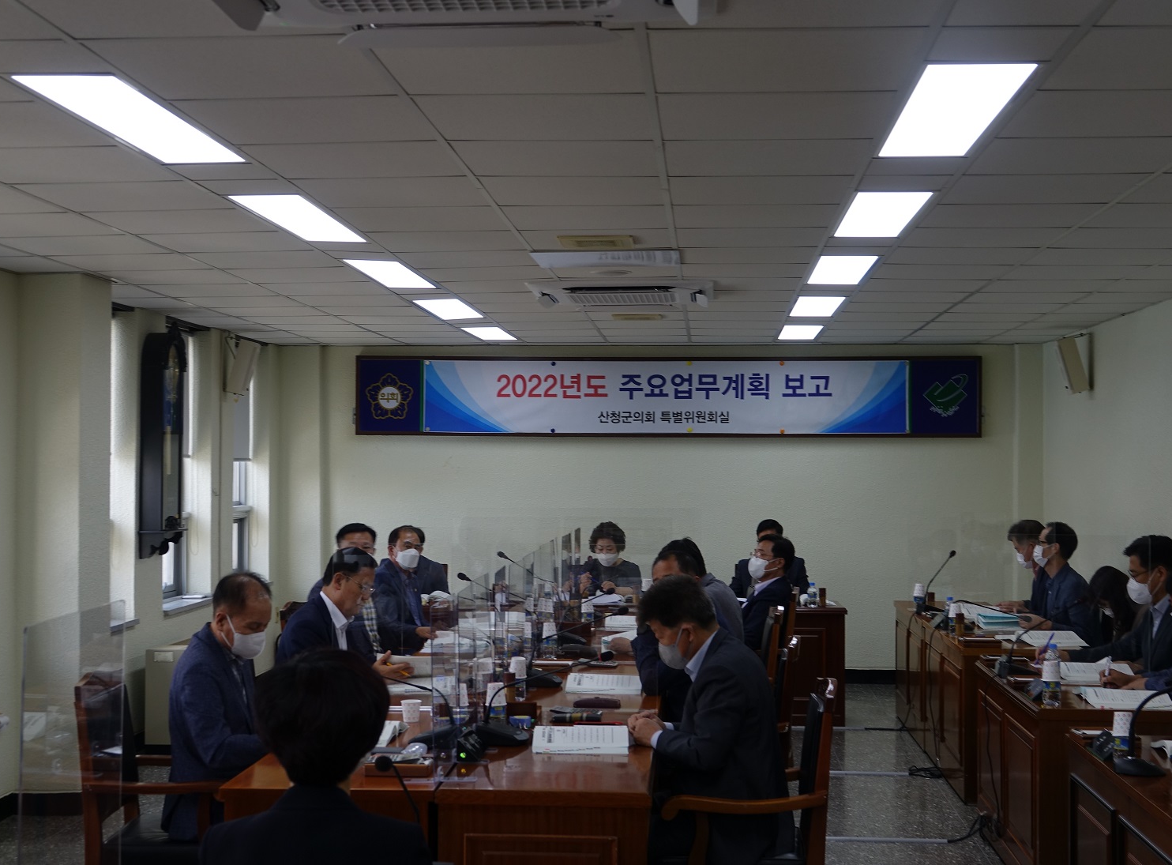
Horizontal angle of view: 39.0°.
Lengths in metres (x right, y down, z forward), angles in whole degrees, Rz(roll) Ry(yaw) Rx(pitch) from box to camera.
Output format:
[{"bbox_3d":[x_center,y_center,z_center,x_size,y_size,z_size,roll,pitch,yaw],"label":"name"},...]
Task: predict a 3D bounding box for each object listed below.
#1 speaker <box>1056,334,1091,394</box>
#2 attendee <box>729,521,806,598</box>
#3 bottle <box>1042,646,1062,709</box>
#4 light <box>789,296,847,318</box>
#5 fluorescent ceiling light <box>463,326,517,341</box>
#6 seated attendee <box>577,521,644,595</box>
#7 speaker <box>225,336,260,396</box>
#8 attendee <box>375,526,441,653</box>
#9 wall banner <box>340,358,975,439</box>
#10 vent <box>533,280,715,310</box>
[{"bbox_3d":[3.148,-0.430,10.807,0.130,0.360,0.210,-14,-2,4],"label":"speaker"},{"bbox_3d":[1.248,1.236,11.316,0.530,1.281,0.740,0,-1,6],"label":"attendee"},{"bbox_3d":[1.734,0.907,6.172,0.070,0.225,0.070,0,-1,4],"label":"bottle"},{"bbox_3d":[1.351,-0.751,9.703,0.290,0.070,1.200,0,-1,4],"label":"light"},{"bbox_3d":[-0.675,-0.718,11.819,0.290,0.070,1.180,0,-1,4],"label":"fluorescent ceiling light"},{"bbox_3d":[0.167,1.242,11.347,0.500,1.262,0.720,0,-1,3],"label":"seated attendee"},{"bbox_3d":[-2.379,-0.444,11.600,0.130,0.360,0.210,14,0,4],"label":"speaker"},{"bbox_3d":[-0.953,1.147,8.523,0.740,1.330,0.520,-1,-1,36],"label":"attendee"},{"bbox_3d":[0.604,-0.277,12.721,4.800,0.620,0.050,0,-1,4],"label":"wall banner"},{"bbox_3d":[0.200,-0.716,8.855,0.950,0.085,0.950,0,-1,4],"label":"vent"}]

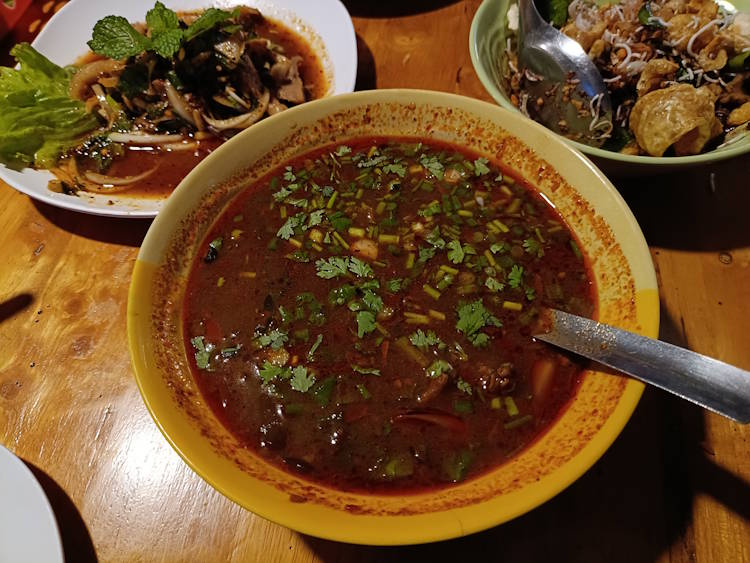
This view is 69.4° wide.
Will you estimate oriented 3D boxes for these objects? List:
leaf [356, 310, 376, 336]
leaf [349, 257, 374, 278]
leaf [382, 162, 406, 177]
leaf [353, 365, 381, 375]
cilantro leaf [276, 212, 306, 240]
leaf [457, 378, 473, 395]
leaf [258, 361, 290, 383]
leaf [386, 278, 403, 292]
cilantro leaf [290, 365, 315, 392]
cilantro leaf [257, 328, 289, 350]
[{"bbox_3d":[-0.004,0.020,0.251,0.008,0.003,0.013,-6,58,-1],"label":"leaf"},{"bbox_3d":[-0.008,-0.006,0.267,0.007,0.004,0.017,-35,63,-17],"label":"leaf"},{"bbox_3d":[0.011,-0.062,0.300,0.013,0.003,0.008,13,60,11],"label":"leaf"},{"bbox_3d":[-0.004,0.039,0.238,0.013,0.004,0.003,10,59,9],"label":"leaf"},{"bbox_3d":[-0.042,-0.029,0.282,0.010,0.004,0.021,39,68,23],"label":"cilantro leaf"},{"bbox_3d":[0.039,0.045,0.233,0.008,0.003,0.005,31,65,20],"label":"leaf"},{"bbox_3d":[-0.044,0.042,0.239,0.014,0.003,0.010,16,61,12],"label":"leaf"},{"bbox_3d":[0.010,0.002,0.261,0.007,0.003,0.007,-3,58,1],"label":"leaf"},{"bbox_3d":[-0.033,0.043,0.238,0.011,0.003,0.011,34,66,21],"label":"cilantro leaf"},{"bbox_3d":[-0.046,0.027,0.249,0.012,0.003,0.010,-35,63,-17],"label":"cilantro leaf"}]

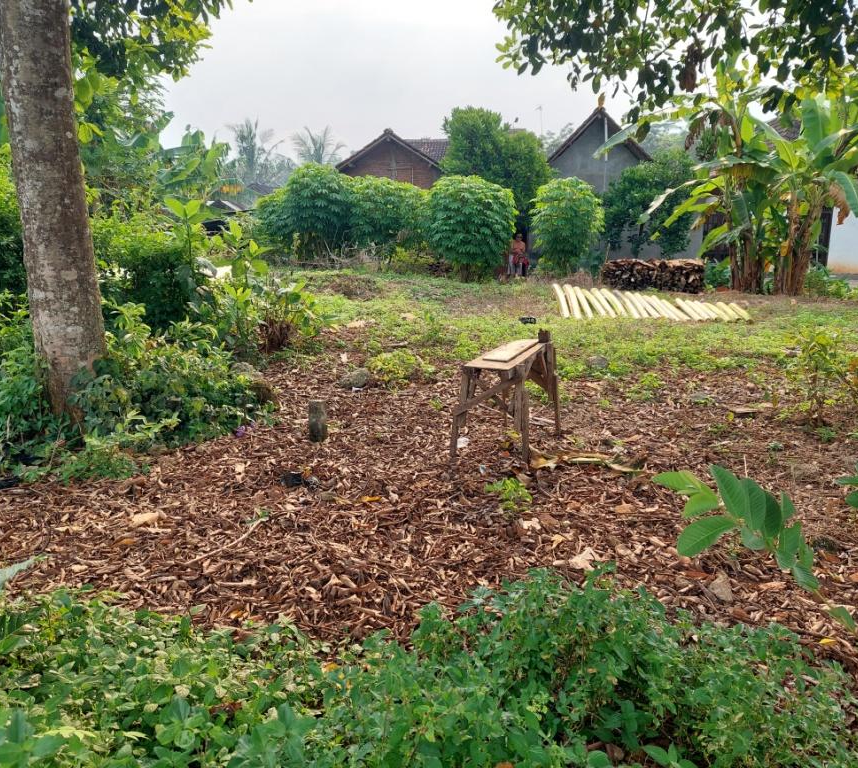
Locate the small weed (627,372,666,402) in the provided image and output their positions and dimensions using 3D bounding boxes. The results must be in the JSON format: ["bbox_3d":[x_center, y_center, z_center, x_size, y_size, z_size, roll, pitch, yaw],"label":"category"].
[{"bbox_3d":[1.945,0.022,6.350,0.320,0.200,0.280,0,12,0],"label":"small weed"}]

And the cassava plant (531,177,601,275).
[{"bbox_3d":[3.796,-4.375,19.600,1.850,2.650,1.800,0,12,0],"label":"cassava plant"}]

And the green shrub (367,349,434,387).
[{"bbox_3d":[-0.285,-0.175,7.100,0.620,0.310,0.520,0,12,0],"label":"green shrub"}]

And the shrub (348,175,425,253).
[{"bbox_3d":[-1.379,-5.252,22.000,2.500,2.600,2.200,0,12,0],"label":"shrub"}]

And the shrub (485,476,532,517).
[{"bbox_3d":[0.446,0.619,3.980,0.240,0.190,0.220,0,12,0],"label":"shrub"}]

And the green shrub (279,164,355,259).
[{"bbox_3d":[-3.376,-5.163,21.500,2.300,2.900,2.200,0,12,0],"label":"green shrub"}]

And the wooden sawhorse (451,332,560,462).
[{"bbox_3d":[0.553,0.039,5.048,0.530,0.770,0.830,6,14,25],"label":"wooden sawhorse"}]

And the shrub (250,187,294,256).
[{"bbox_3d":[-4.896,-5.181,22.500,1.700,2.200,1.700,0,12,0],"label":"shrub"}]

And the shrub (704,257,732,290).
[{"bbox_3d":[6.728,-2.591,16.500,0.700,0.720,0.600,0,12,0],"label":"shrub"}]

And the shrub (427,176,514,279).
[{"bbox_3d":[1.070,-4.034,18.300,2.200,2.650,2.150,0,12,0],"label":"shrub"}]

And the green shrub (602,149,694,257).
[{"bbox_3d":[6.309,-5.125,20.500,2.600,3.350,2.300,0,12,0],"label":"green shrub"}]

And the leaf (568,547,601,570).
[{"bbox_3d":[0.742,0.840,3.400,0.155,0.045,0.120,0,12,0],"label":"leaf"}]

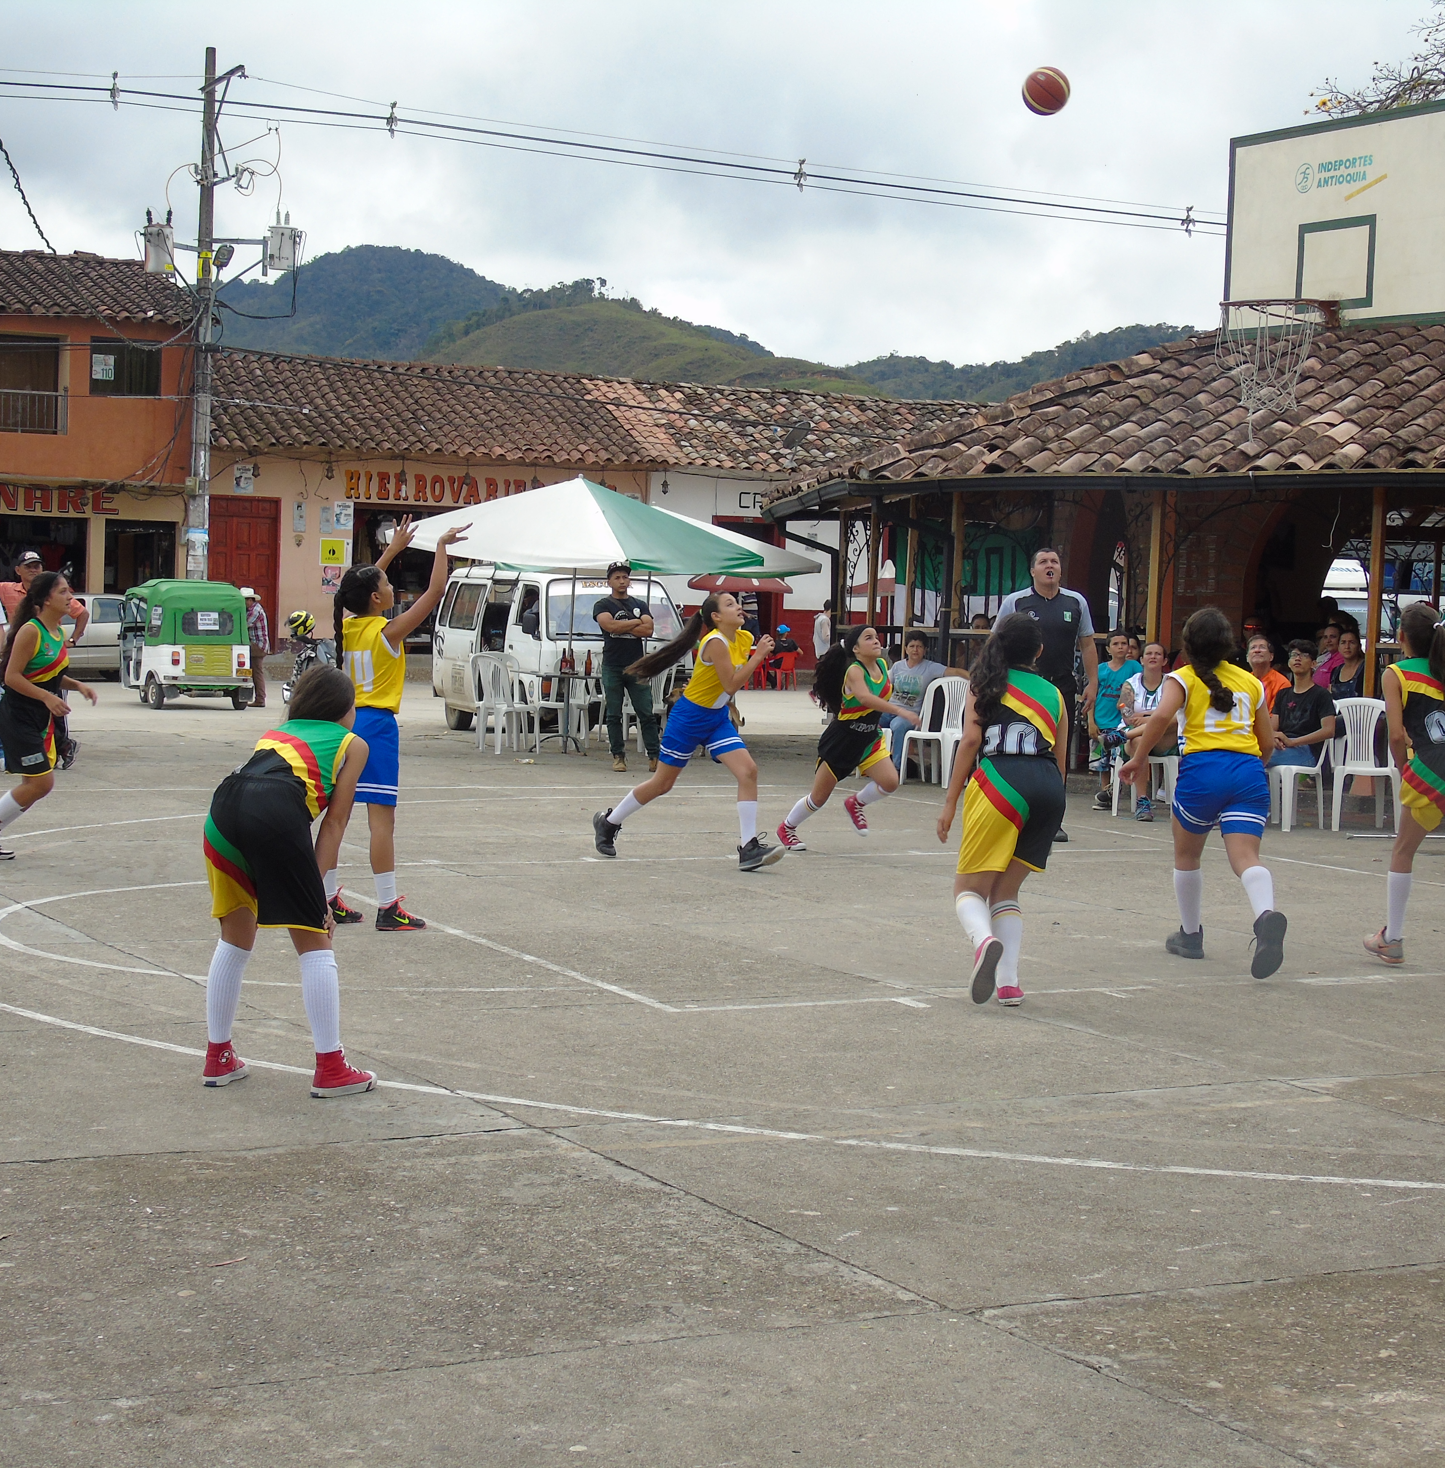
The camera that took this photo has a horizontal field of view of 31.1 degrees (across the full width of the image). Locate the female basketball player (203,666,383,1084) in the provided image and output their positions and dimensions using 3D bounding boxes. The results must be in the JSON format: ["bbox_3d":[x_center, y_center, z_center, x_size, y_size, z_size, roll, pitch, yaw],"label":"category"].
[{"bbox_3d":[-1.232,0.394,7.422,0.480,1.176,0.600,4,3,33],"label":"female basketball player"}]

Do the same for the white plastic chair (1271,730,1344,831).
[{"bbox_3d":[3.786,0.202,17.587,0.520,0.870,0.540,4,4,36],"label":"white plastic chair"}]

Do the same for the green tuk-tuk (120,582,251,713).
[{"bbox_3d":[-7.216,-1.217,34.759,1.300,1.700,2.600,0,3,-26],"label":"green tuk-tuk"}]

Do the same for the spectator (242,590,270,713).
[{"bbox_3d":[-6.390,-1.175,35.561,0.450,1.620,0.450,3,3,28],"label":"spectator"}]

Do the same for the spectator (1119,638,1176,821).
[{"bbox_3d":[2.973,-0.037,18.270,0.520,1.253,0.780,3,3,20],"label":"spectator"}]

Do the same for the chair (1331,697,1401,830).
[{"bbox_3d":[4.395,0.212,17.709,0.490,0.870,0.540,2,3,9],"label":"chair"}]

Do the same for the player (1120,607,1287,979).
[{"bbox_3d":[1.939,0.218,10.365,0.620,1.441,0.600,2,3,10],"label":"player"}]

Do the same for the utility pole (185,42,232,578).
[{"bbox_3d":[-8.501,-6.003,42.451,0.340,10.341,0.340,2,3,0],"label":"utility pole"}]

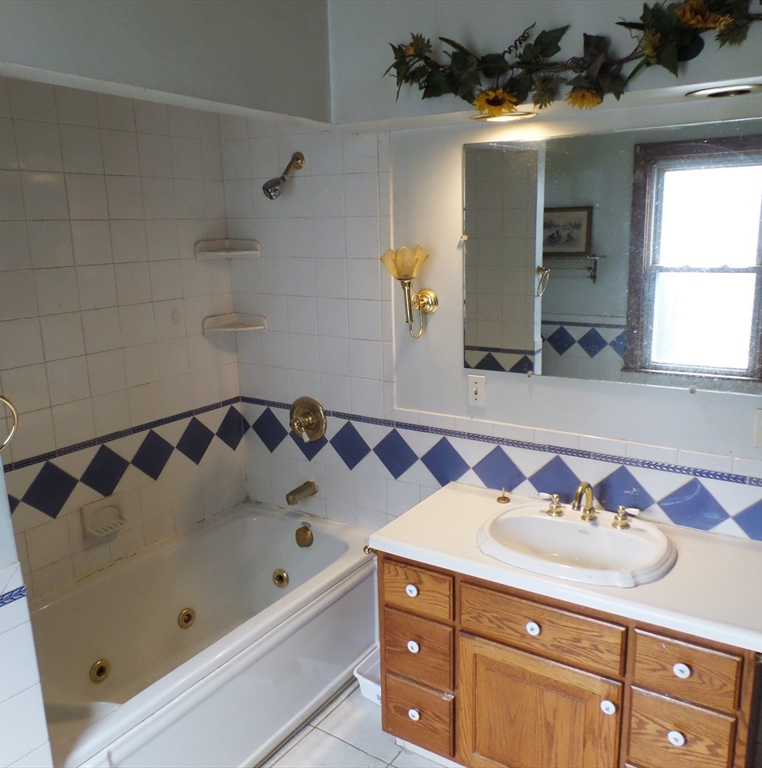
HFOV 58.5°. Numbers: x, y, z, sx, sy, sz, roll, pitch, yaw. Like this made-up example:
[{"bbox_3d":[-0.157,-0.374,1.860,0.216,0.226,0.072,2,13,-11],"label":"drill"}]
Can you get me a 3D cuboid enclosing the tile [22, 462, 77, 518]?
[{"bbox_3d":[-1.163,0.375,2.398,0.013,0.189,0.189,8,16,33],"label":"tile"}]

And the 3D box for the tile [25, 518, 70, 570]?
[{"bbox_3d":[-1.179,0.567,2.415,0.013,0.153,0.152,8,16,33],"label":"tile"}]

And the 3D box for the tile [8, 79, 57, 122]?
[{"bbox_3d":[-1.113,-0.921,2.170,0.010,0.150,0.150,8,16,33],"label":"tile"}]

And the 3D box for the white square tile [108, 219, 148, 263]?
[{"bbox_3d":[-0.940,-0.532,2.540,0.013,0.153,0.152,8,16,33],"label":"white square tile"}]

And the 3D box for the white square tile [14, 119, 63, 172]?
[{"bbox_3d":[-1.117,-0.774,2.221,0.013,0.153,0.152,8,16,33],"label":"white square tile"}]

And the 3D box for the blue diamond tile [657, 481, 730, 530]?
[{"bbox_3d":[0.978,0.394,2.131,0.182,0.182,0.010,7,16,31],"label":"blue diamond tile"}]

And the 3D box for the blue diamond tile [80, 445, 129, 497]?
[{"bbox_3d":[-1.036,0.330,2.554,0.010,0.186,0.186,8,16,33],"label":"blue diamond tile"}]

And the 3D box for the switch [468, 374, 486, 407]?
[{"bbox_3d":[0.342,0.028,2.439,0.070,0.114,0.012,7,16,31],"label":"switch"}]

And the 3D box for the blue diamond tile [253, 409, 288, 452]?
[{"bbox_3d":[-0.487,0.207,3.026,0.216,0.216,0.010,7,15,32],"label":"blue diamond tile"}]

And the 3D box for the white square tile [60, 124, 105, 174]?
[{"bbox_3d":[-1.024,-0.801,2.330,0.010,0.152,0.151,7,15,32],"label":"white square tile"}]

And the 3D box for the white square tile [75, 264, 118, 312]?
[{"bbox_3d":[-1.016,-0.345,2.436,0.010,0.152,0.151,7,15,32],"label":"white square tile"}]

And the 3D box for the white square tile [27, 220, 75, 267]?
[{"bbox_3d":[-1.107,-0.467,2.282,0.010,0.155,0.151,8,16,33],"label":"white square tile"}]

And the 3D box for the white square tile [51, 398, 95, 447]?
[{"bbox_3d":[-1.096,0.140,2.427,0.010,0.155,0.151,8,16,33],"label":"white square tile"}]

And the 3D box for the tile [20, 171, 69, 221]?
[{"bbox_3d":[-1.115,-0.622,2.257,0.013,0.153,0.152,8,16,33],"label":"tile"}]

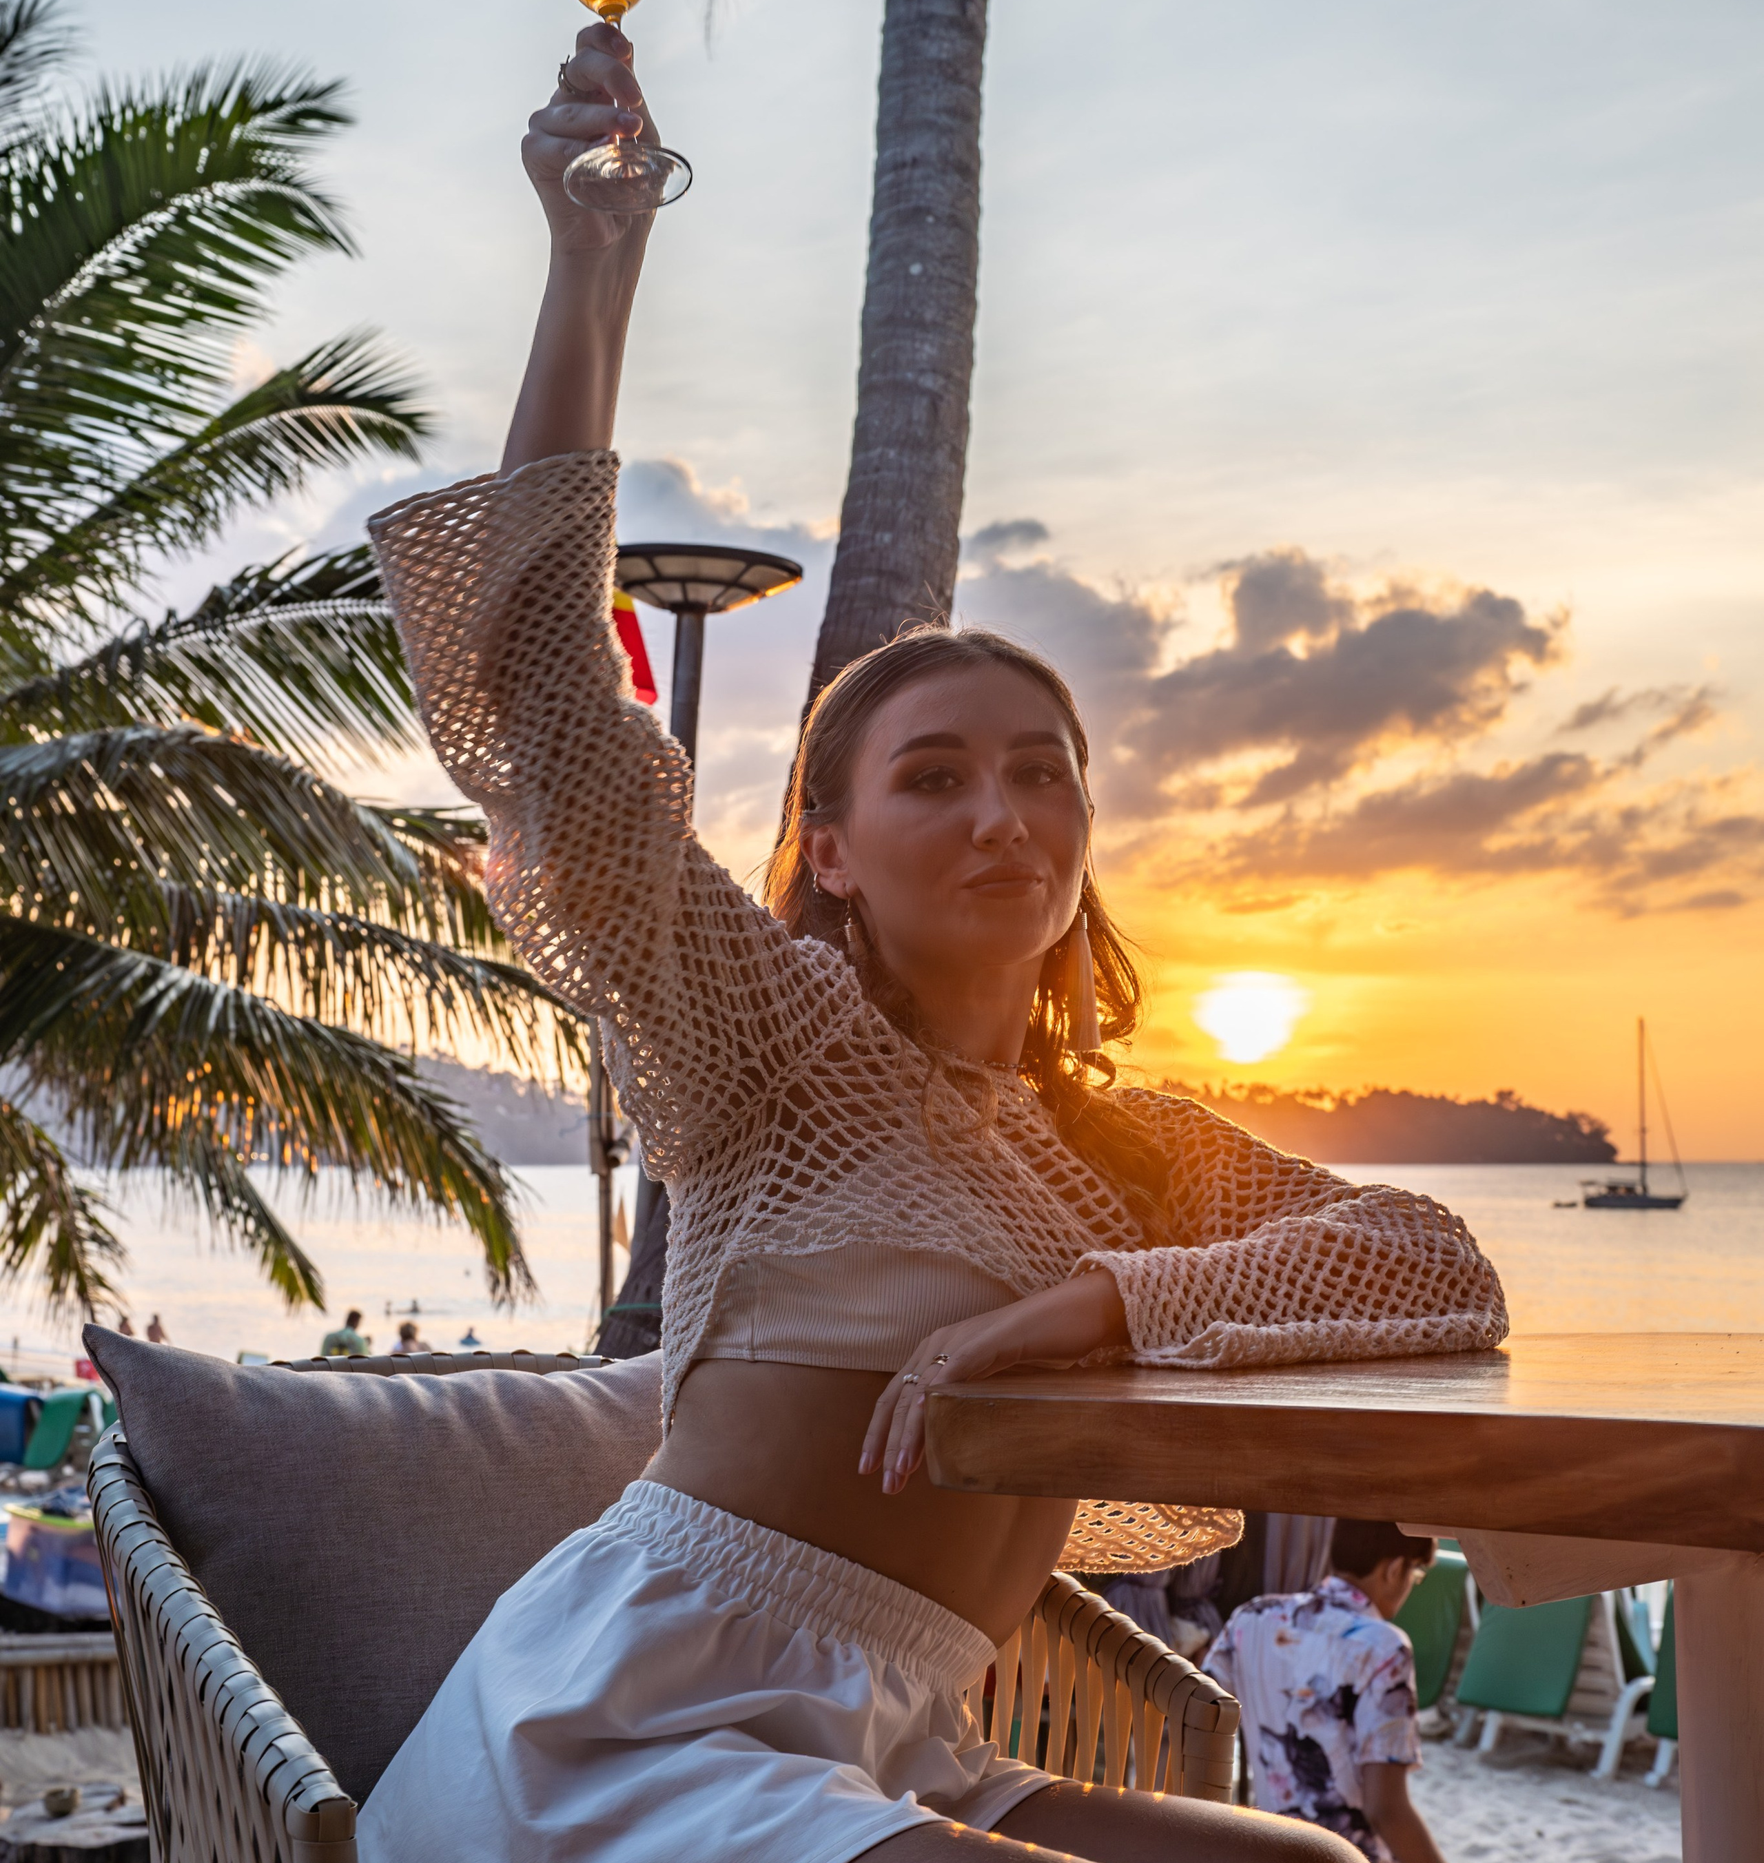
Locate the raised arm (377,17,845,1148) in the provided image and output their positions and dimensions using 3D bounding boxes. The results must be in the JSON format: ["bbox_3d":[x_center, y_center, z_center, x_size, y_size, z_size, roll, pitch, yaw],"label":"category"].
[{"bbox_3d":[-0.135,-0.155,1.500,0.280,0.600,0.200,-9,6,-39],"label":"raised arm"}]

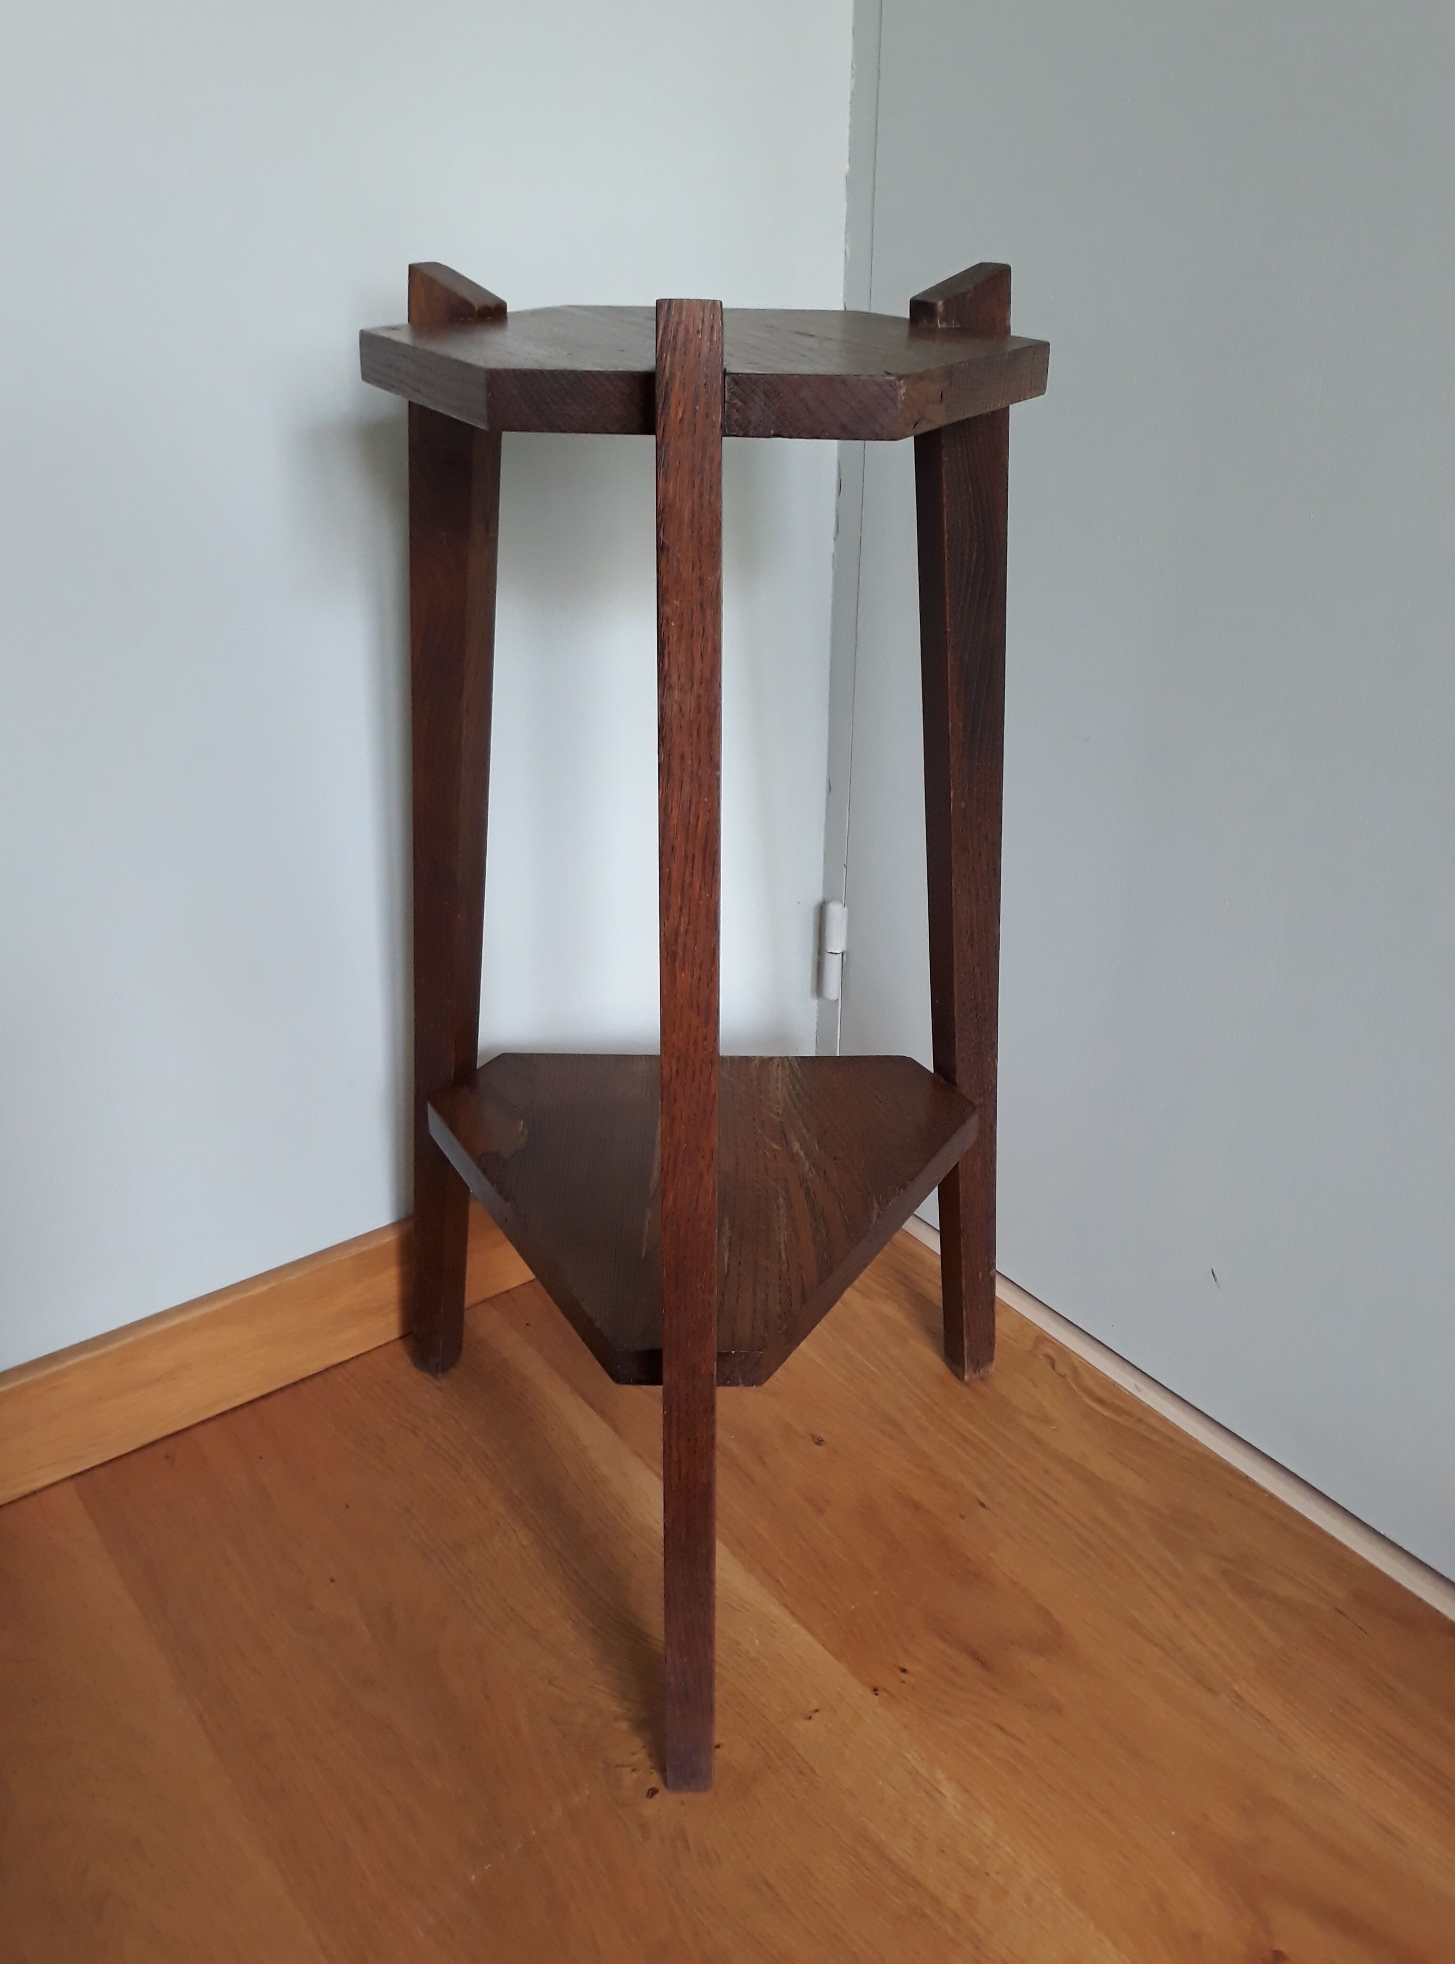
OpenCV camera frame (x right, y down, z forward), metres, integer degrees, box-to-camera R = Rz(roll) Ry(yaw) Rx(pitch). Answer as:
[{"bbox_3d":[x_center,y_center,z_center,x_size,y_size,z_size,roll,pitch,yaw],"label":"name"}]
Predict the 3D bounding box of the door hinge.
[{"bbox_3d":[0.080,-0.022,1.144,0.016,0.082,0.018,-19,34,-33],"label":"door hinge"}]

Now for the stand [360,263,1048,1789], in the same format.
[{"bbox_3d":[-0.014,0.026,0.757,0.388,0.679,0.342,1,28,0],"label":"stand"}]

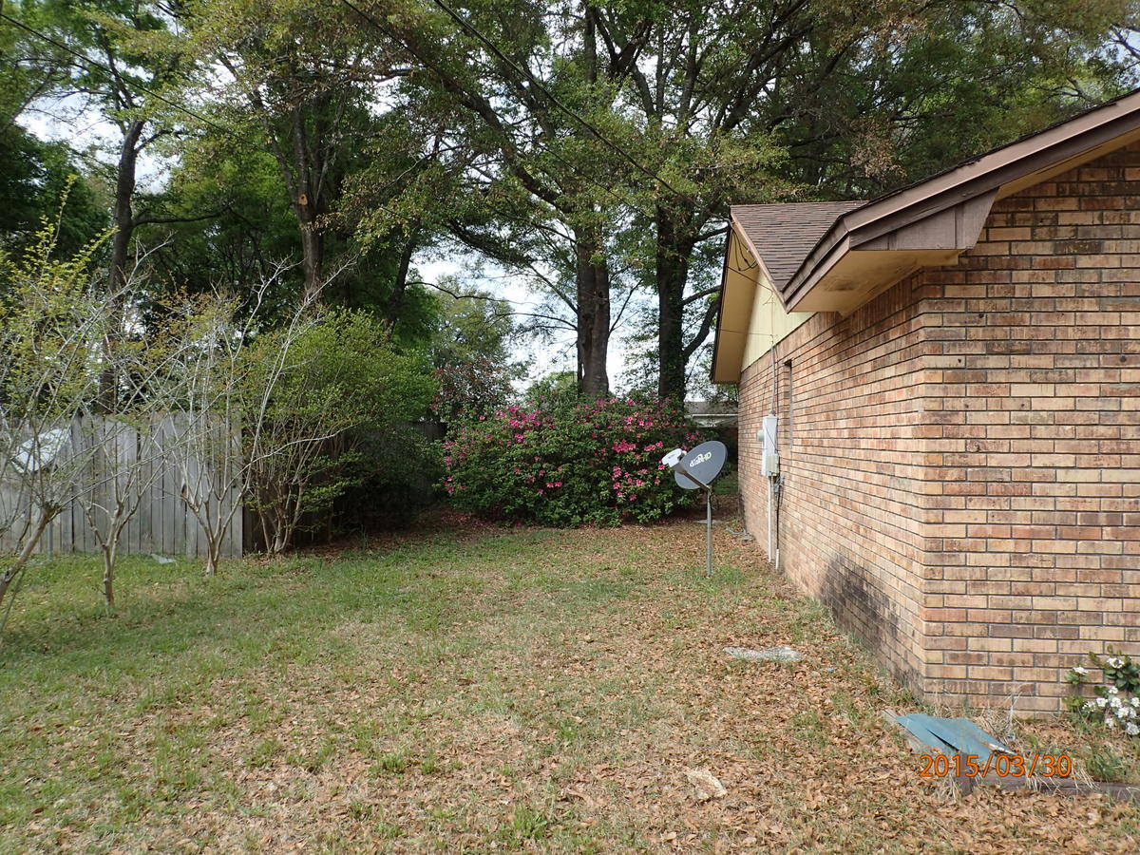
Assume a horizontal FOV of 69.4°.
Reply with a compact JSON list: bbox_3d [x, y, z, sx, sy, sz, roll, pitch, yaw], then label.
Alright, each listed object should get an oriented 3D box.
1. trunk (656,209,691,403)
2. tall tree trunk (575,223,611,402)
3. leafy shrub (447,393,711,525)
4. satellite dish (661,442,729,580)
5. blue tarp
[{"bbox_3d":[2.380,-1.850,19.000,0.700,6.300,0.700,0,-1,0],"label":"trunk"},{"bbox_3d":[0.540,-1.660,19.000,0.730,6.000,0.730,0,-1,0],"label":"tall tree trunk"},{"bbox_3d":[0.100,0.530,14.500,4.600,2.100,2.600,0,-1,0],"label":"leafy shrub"},{"bbox_3d":[1.200,0.780,8.080,0.720,1.380,0.620,1,-1,-36],"label":"satellite dish"},{"bbox_3d":[1.610,1.285,3.460,0.360,0.070,0.520,0,-1,6],"label":"blue tarp"}]

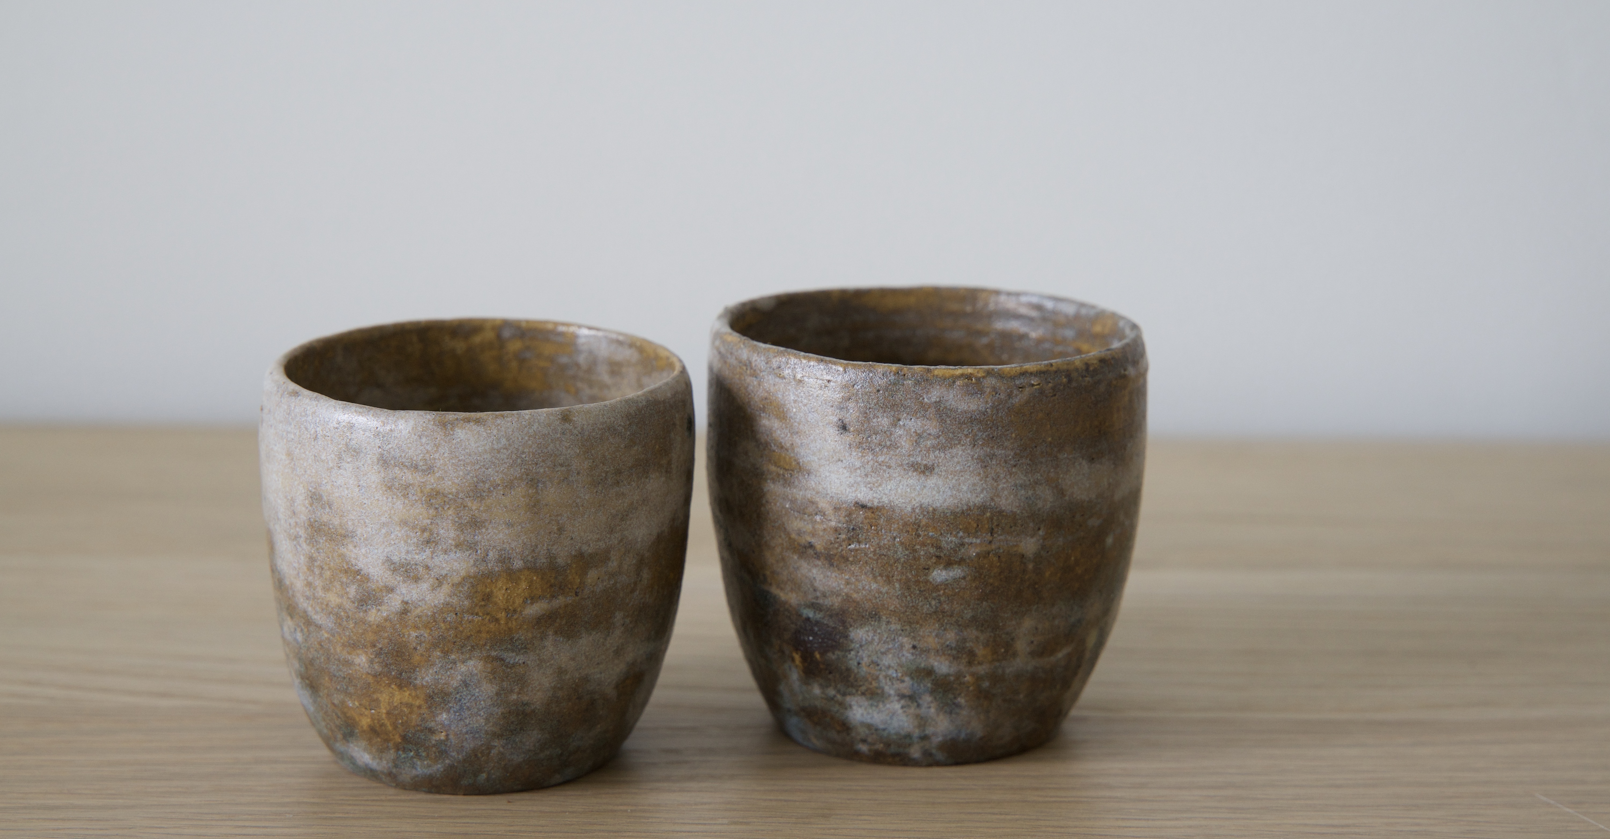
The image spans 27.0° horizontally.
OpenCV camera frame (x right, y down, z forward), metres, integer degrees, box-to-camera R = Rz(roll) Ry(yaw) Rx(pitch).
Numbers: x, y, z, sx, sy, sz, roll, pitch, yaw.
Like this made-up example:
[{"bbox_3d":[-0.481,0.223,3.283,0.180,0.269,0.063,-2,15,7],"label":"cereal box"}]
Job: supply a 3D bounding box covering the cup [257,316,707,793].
[{"bbox_3d":[-0.064,0.027,0.654,0.084,0.077,0.084,1,14,0],"label":"cup"}]

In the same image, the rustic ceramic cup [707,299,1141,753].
[{"bbox_3d":[0.024,0.021,0.675,0.088,0.082,0.088,1,14,0],"label":"rustic ceramic cup"}]

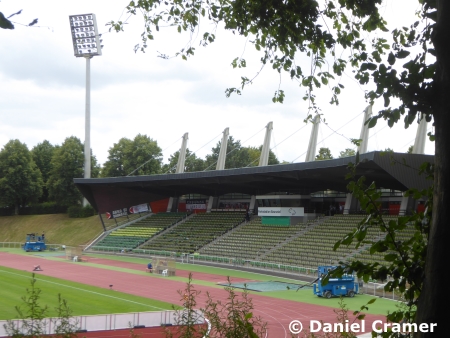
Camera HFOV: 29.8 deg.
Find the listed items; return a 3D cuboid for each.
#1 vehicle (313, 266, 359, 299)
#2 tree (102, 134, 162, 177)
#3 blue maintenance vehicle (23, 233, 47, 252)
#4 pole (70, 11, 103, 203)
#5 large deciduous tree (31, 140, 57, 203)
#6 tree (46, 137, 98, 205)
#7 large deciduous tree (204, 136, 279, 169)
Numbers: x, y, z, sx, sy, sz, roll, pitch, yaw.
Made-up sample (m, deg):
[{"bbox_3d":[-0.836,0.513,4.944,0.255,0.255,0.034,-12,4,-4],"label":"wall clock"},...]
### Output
[{"bbox_3d":[9.807,9.945,74.764,3.800,2.800,1.850,1,-3,-21],"label":"vehicle"},{"bbox_3d":[-19.930,0.953,182.120,12.920,16.810,12.000,0,-2,-6],"label":"tree"},{"bbox_3d":[-33.323,12.911,147.766,3.800,3.000,1.850,2,-3,-36],"label":"blue maintenance vehicle"},{"bbox_3d":[-28.716,-11.963,175.657,5.700,40.710,3.600,-1,-3,19],"label":"pole"},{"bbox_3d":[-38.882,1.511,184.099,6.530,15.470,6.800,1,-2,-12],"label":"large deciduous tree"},{"bbox_3d":[-32.283,1.050,180.115,10.650,15.990,10.000,0,-2,-10],"label":"tree"},{"bbox_3d":[3.824,1.221,190.116,16.860,17.100,13.000,0,-2,1],"label":"large deciduous tree"}]

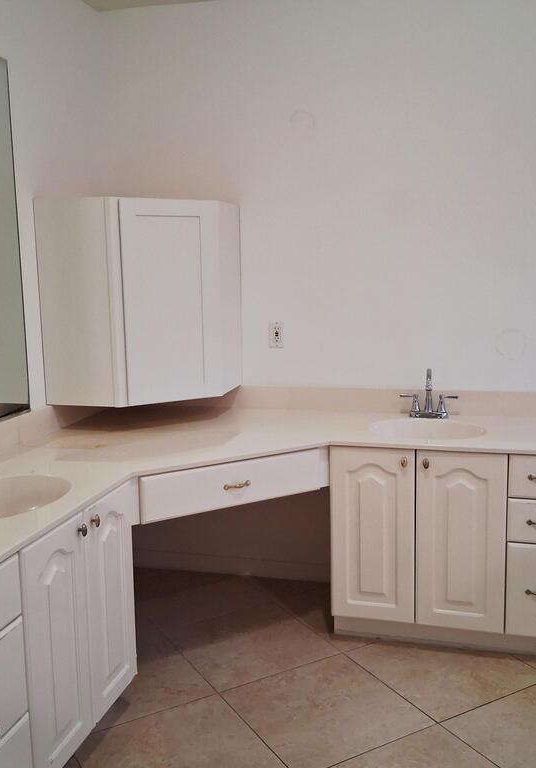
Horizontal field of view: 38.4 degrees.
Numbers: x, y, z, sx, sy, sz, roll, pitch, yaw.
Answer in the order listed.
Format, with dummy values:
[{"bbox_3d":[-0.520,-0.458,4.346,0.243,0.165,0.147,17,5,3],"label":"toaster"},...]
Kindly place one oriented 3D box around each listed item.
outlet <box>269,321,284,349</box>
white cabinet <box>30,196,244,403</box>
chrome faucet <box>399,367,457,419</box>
[{"bbox_3d":[0.035,-0.212,3.303,0.071,0.118,0.010,1,9,15],"label":"outlet"},{"bbox_3d":[-0.544,-0.349,3.201,0.862,0.770,0.638,-6,10,-29],"label":"white cabinet"},{"bbox_3d":[0.631,0.042,3.017,0.224,0.201,0.167,1,9,15],"label":"chrome faucet"}]

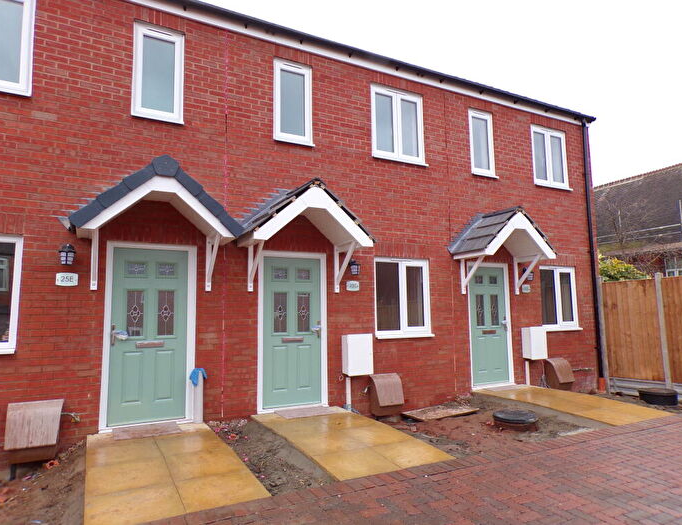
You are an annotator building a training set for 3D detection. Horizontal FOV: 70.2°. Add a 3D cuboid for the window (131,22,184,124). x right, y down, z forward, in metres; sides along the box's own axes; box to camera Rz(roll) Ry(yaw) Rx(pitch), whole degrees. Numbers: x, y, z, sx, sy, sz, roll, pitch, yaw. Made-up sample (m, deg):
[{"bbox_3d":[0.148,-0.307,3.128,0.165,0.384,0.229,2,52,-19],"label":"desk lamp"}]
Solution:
[{"bbox_3d":[-2.232,-2.319,5.956,0.585,1.169,0.100,3,-7,-29],"label":"window"}]

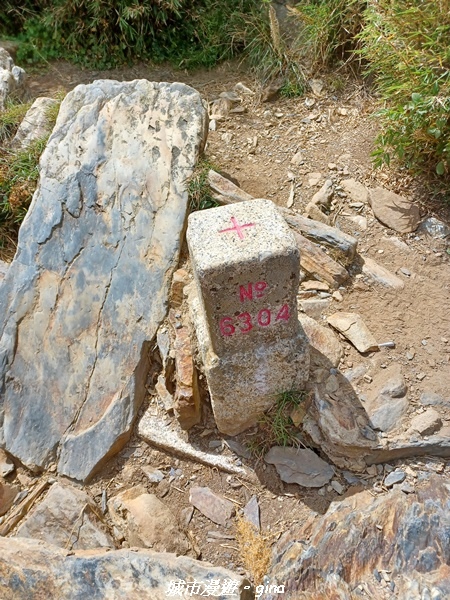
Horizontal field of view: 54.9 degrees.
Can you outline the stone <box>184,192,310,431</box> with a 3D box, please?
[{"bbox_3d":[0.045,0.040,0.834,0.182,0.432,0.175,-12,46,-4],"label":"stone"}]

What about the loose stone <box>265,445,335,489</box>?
[{"bbox_3d":[0.141,0.318,0.826,0.126,0.020,0.075,15,49,20],"label":"loose stone"}]

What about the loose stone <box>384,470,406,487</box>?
[{"bbox_3d":[0.307,0.323,0.782,0.043,0.012,0.017,-33,51,-25],"label":"loose stone"}]

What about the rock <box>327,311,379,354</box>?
[{"bbox_3d":[0.301,0.070,0.995,0.067,0.025,0.126,-26,49,-19],"label":"rock"}]

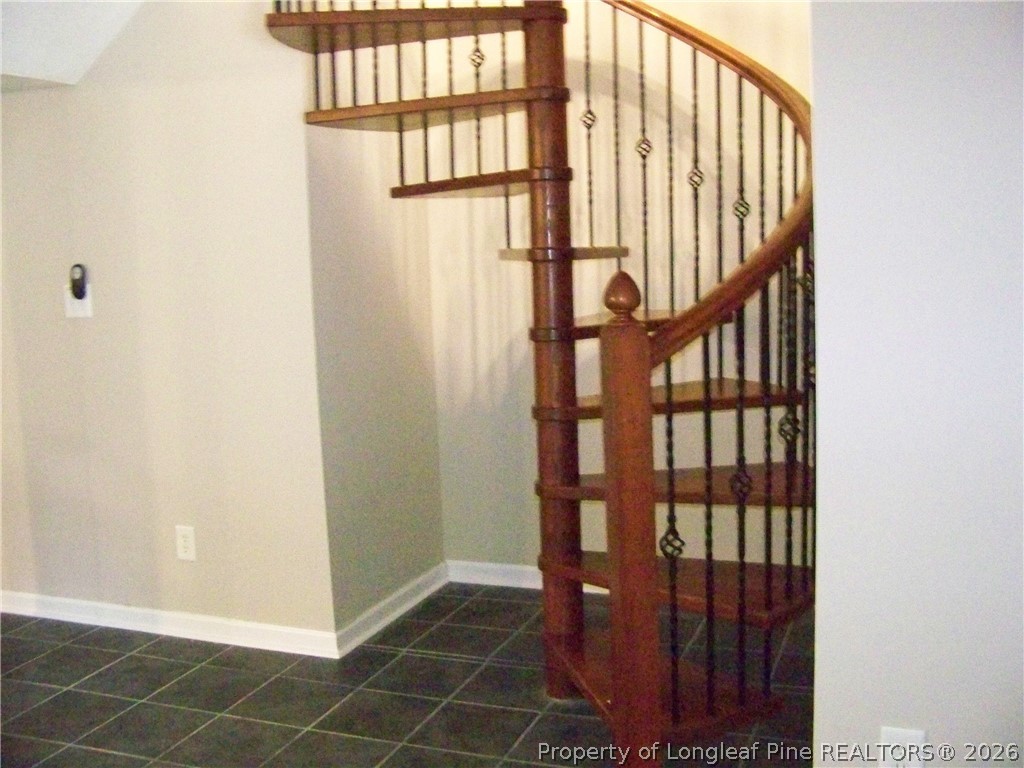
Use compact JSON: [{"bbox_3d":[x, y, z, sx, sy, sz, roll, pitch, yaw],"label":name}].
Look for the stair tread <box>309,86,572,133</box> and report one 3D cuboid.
[{"bbox_3d":[-0.185,-0.826,3.200,0.829,0.032,0.450,3,8,35],"label":"stair tread"}]

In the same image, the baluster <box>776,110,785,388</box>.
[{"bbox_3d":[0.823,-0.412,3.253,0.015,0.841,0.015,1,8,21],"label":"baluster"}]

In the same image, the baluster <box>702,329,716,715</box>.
[{"bbox_3d":[0.453,0.329,2.457,0.016,0.907,0.016,-5,8,-25],"label":"baluster"}]

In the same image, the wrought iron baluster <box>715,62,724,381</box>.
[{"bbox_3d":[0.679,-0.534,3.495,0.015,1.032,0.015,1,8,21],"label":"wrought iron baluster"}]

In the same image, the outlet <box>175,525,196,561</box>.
[{"bbox_3d":[-1.132,0.554,3.687,0.071,0.116,0.010,1,8,21],"label":"outlet"}]

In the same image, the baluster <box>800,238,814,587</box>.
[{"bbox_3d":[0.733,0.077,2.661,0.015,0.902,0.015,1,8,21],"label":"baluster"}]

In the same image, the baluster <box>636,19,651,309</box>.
[{"bbox_3d":[0.454,-0.748,3.661,0.044,0.984,0.044,2,8,28],"label":"baluster"}]

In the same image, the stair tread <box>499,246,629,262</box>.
[{"bbox_3d":[0.154,-0.414,3.419,0.444,0.036,0.774,-1,7,6],"label":"stair tread"}]

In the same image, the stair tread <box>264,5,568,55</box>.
[{"bbox_3d":[-0.257,-1.026,3.003,0.829,0.032,0.450,-1,7,6],"label":"stair tread"}]

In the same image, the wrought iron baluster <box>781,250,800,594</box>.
[{"bbox_3d":[0.678,0.113,2.602,0.044,0.849,0.044,4,9,42],"label":"wrought iron baluster"}]

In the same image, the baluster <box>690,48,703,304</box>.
[{"bbox_3d":[0.611,-0.679,3.548,0.042,0.871,0.042,1,8,21],"label":"baluster"}]

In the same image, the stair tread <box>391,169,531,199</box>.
[{"bbox_3d":[-0.051,-0.621,3.361,0.444,0.036,0.774,-5,8,-24],"label":"stair tread"}]

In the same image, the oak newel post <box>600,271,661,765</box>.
[{"bbox_3d":[0.268,0.380,2.404,0.085,1.263,0.085,-3,7,-10],"label":"oak newel post"}]

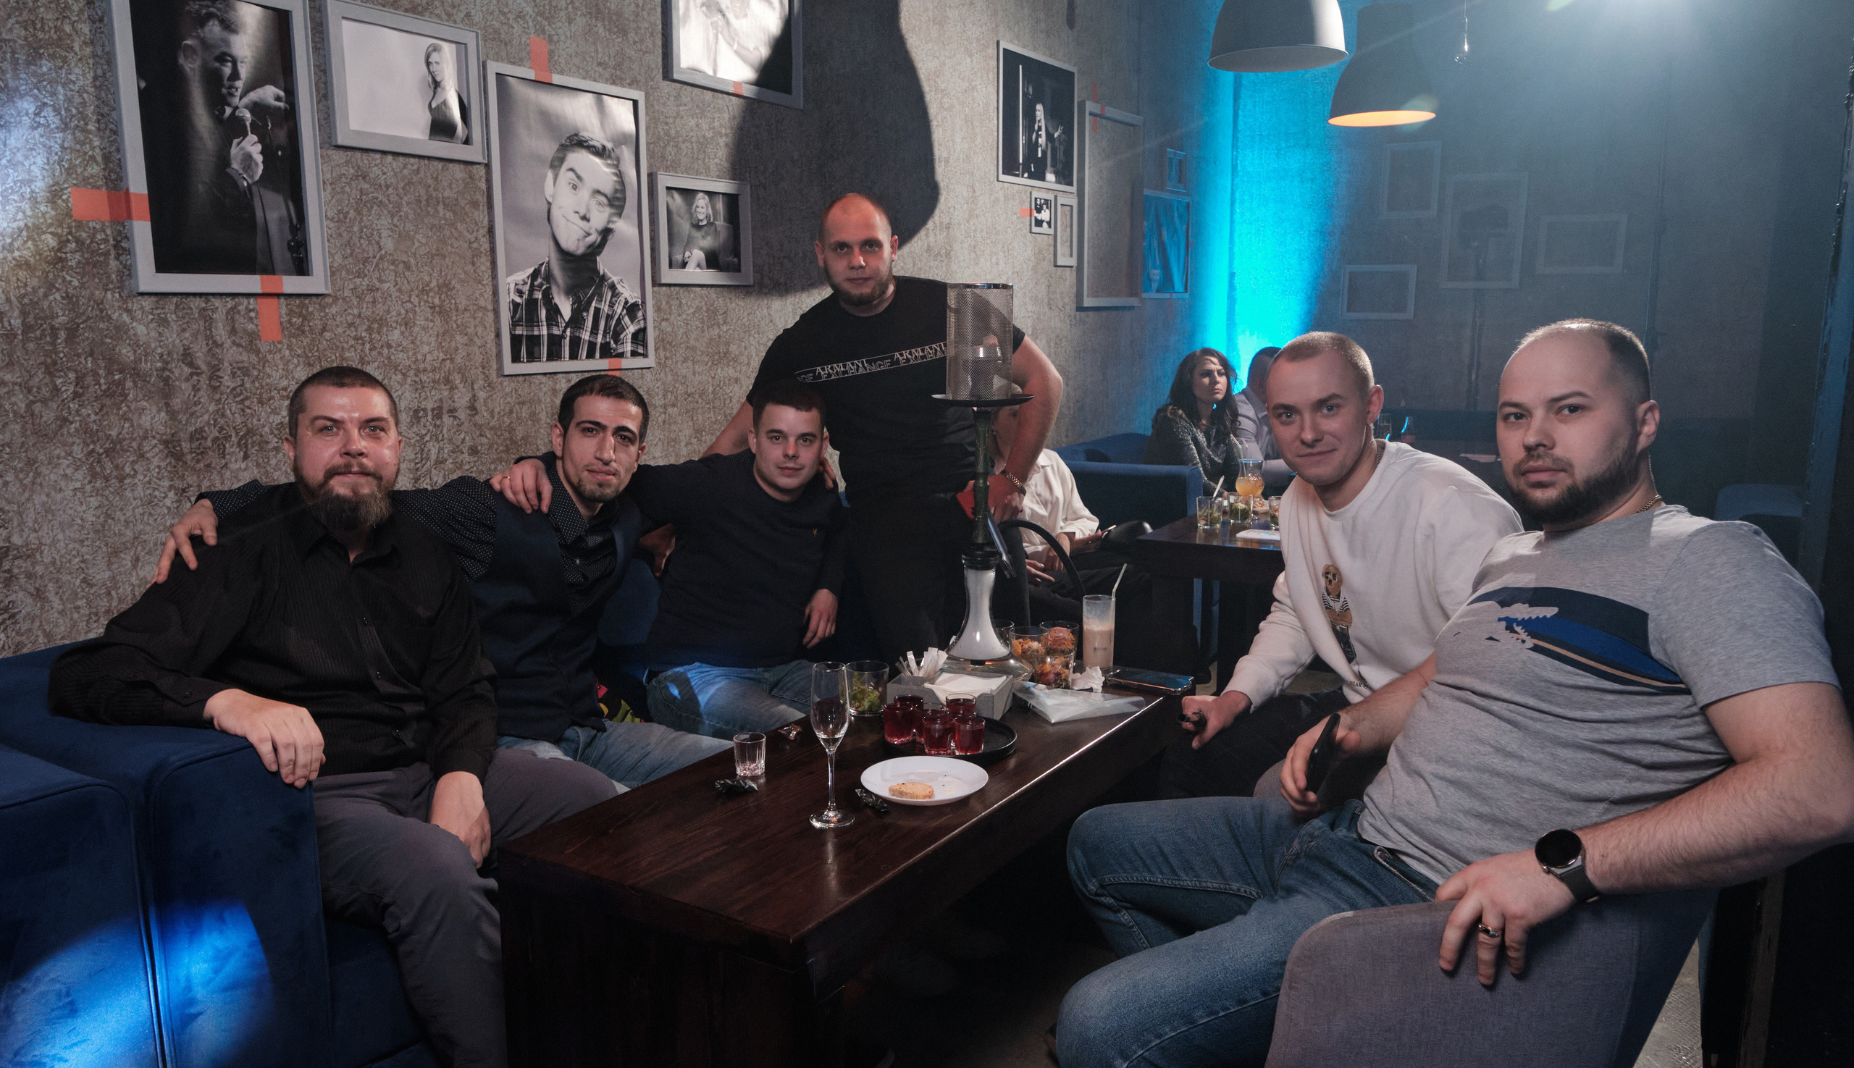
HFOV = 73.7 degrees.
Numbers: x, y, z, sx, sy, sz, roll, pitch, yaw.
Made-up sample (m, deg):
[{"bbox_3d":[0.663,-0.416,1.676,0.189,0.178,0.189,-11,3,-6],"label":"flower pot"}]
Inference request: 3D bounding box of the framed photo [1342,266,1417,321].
[{"bbox_3d":[2.281,-1.212,6.209,0.342,0.267,0.028,7,12,32],"label":"framed photo"}]

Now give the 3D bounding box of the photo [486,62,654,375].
[{"bbox_3d":[-0.864,-0.752,3.035,0.030,0.697,0.479,7,12,33],"label":"photo"}]

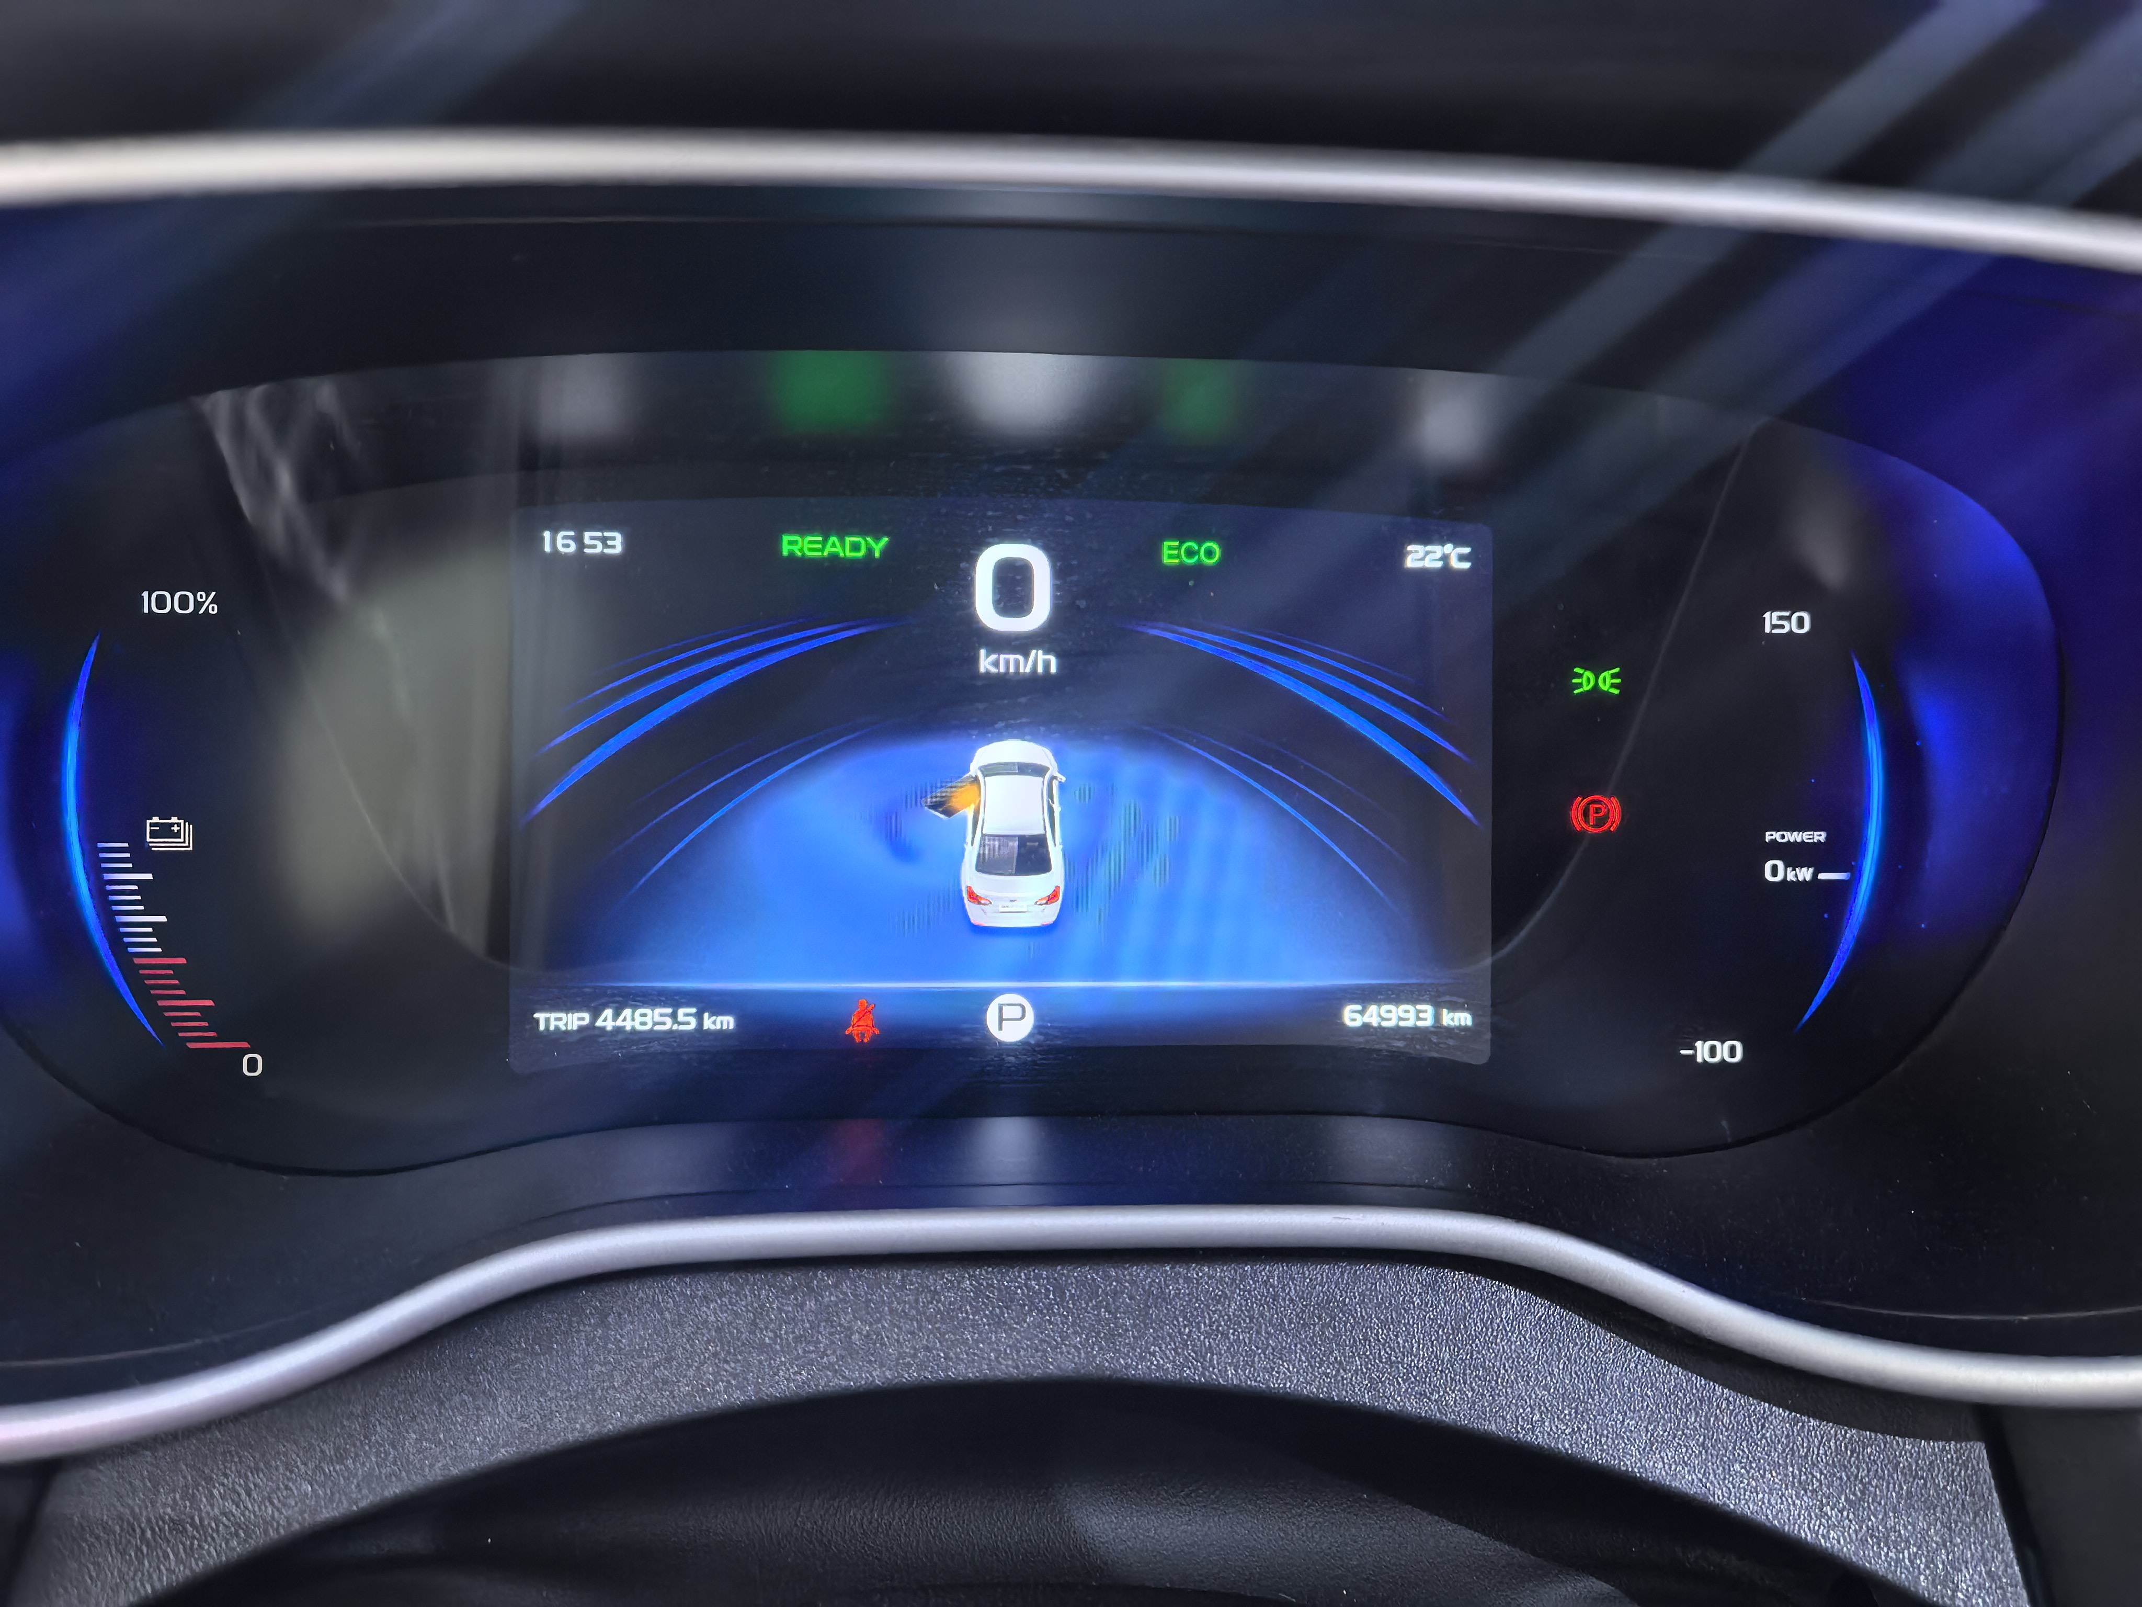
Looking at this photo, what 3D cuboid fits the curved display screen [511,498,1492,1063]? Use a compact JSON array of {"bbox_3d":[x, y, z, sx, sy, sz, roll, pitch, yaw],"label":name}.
[{"bbox_3d":[-0.011,-0.002,0.274,0.159,0.090,0.014,0,-1,-5],"label":"curved display screen"}]

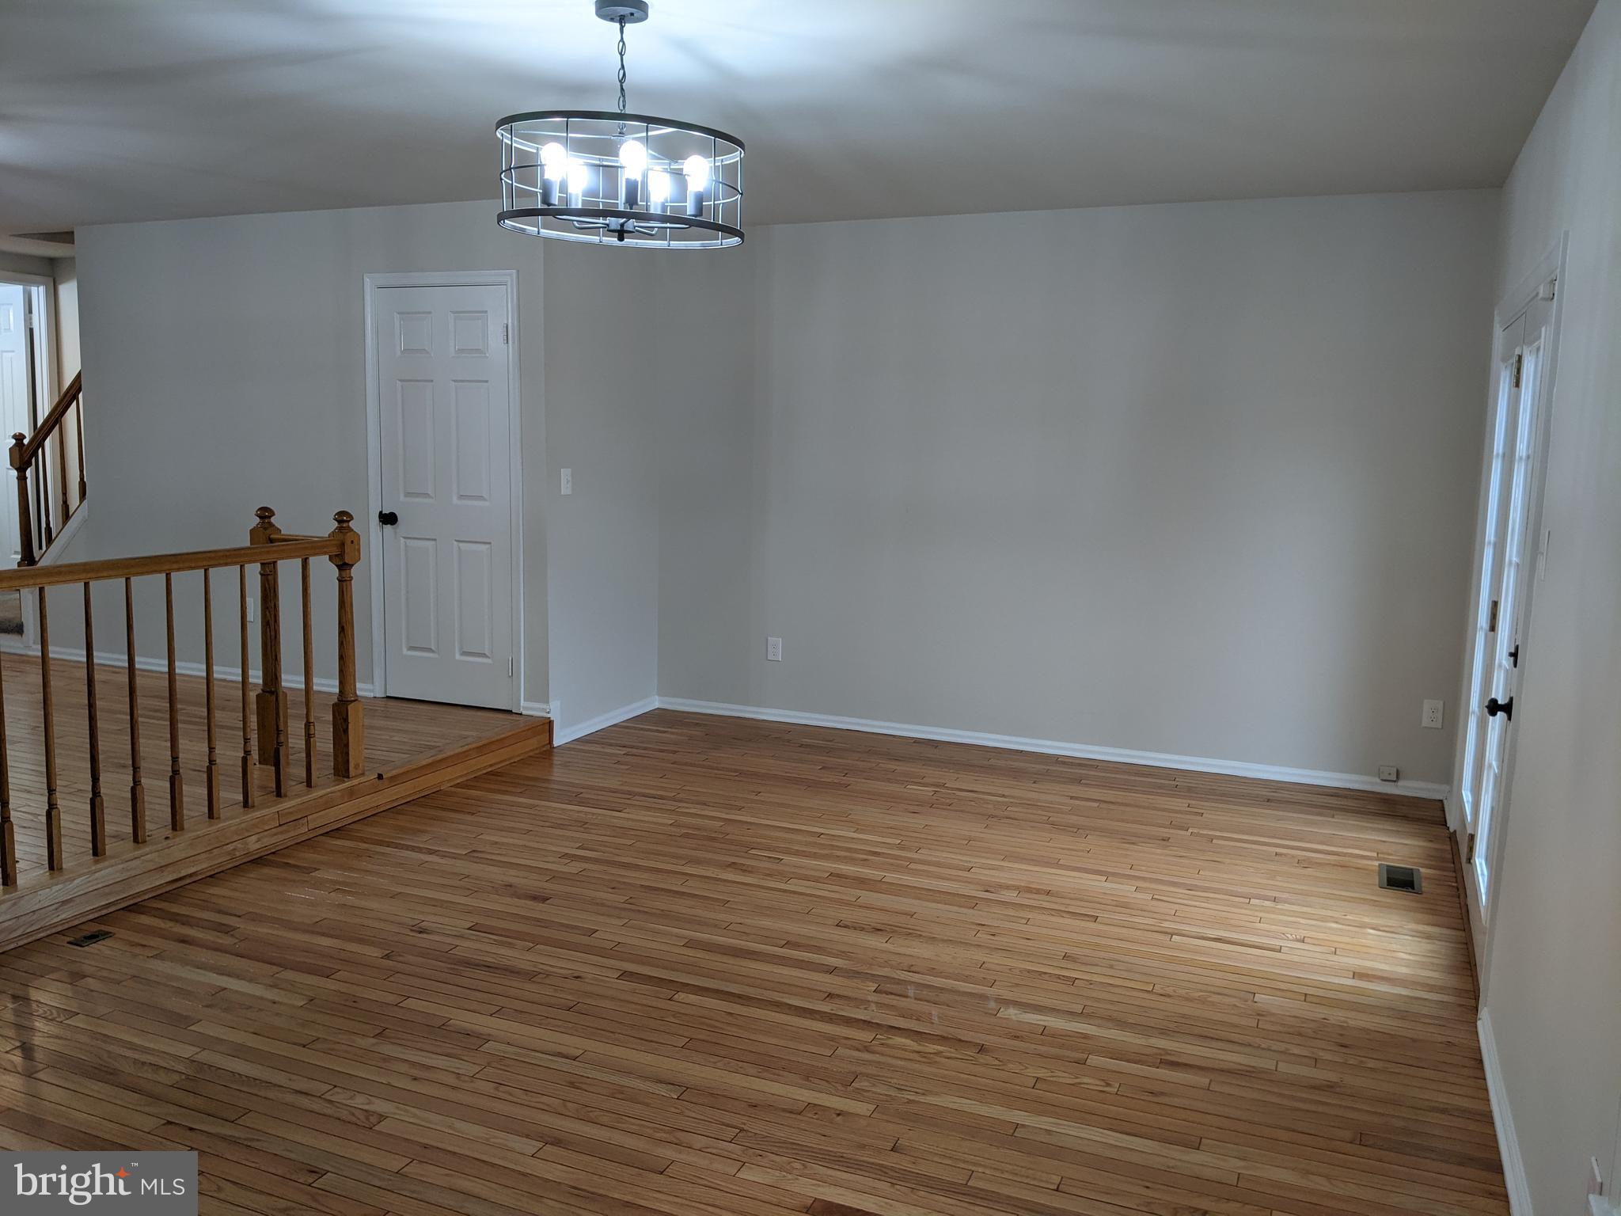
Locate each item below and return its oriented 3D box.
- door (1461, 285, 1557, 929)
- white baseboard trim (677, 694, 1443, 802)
[{"bbox_3d":[2.278,0.016,4.123,0.060,1.949,1.550,4,9,23],"label":"door"},{"bbox_3d":[0.960,0.668,6.281,3.933,0.066,0.018,4,9,23],"label":"white baseboard trim"}]

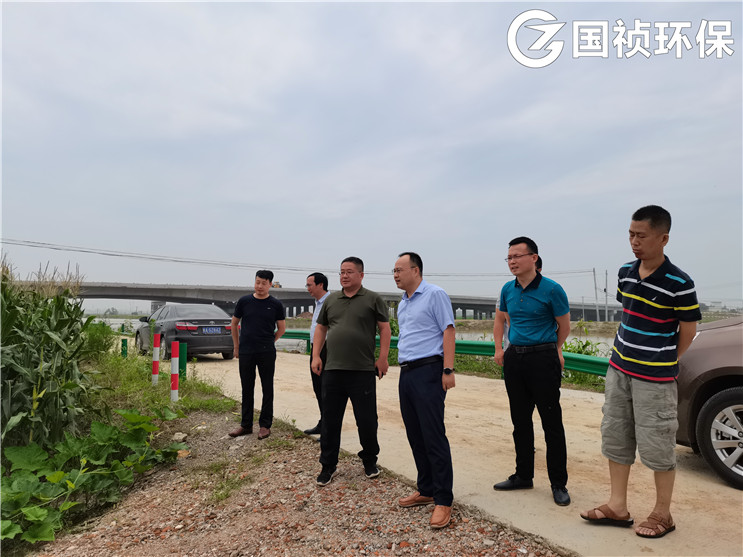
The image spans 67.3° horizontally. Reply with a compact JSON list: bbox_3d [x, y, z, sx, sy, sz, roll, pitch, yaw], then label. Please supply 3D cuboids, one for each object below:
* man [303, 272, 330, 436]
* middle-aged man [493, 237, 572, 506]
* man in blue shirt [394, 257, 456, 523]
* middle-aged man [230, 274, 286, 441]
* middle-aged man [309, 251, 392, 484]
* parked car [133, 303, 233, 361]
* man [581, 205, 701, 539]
[{"bbox_3d":[-0.558,0.776,5.657,0.400,1.670,0.500,1,-4,-28],"label":"man"},{"bbox_3d":[1.050,0.584,3.641,0.500,1.700,0.380,-4,-4,41],"label":"middle-aged man"},{"bbox_3d":[0.352,0.684,3.633,0.380,1.690,0.470,1,-4,-37],"label":"man in blue shirt"},{"bbox_3d":[-1.170,0.764,5.725,0.550,1.690,0.360,-2,-3,13],"label":"middle-aged man"},{"bbox_3d":[-0.159,0.685,4.223,0.580,1.700,0.400,-2,-3,10],"label":"middle-aged man"},{"bbox_3d":[-5.205,1.466,15.540,1.825,1.480,4.850,1,-4,-35],"label":"parked car"},{"bbox_3d":[1.502,0.483,3.082,0.420,1.770,0.550,2,-4,-41],"label":"man"}]

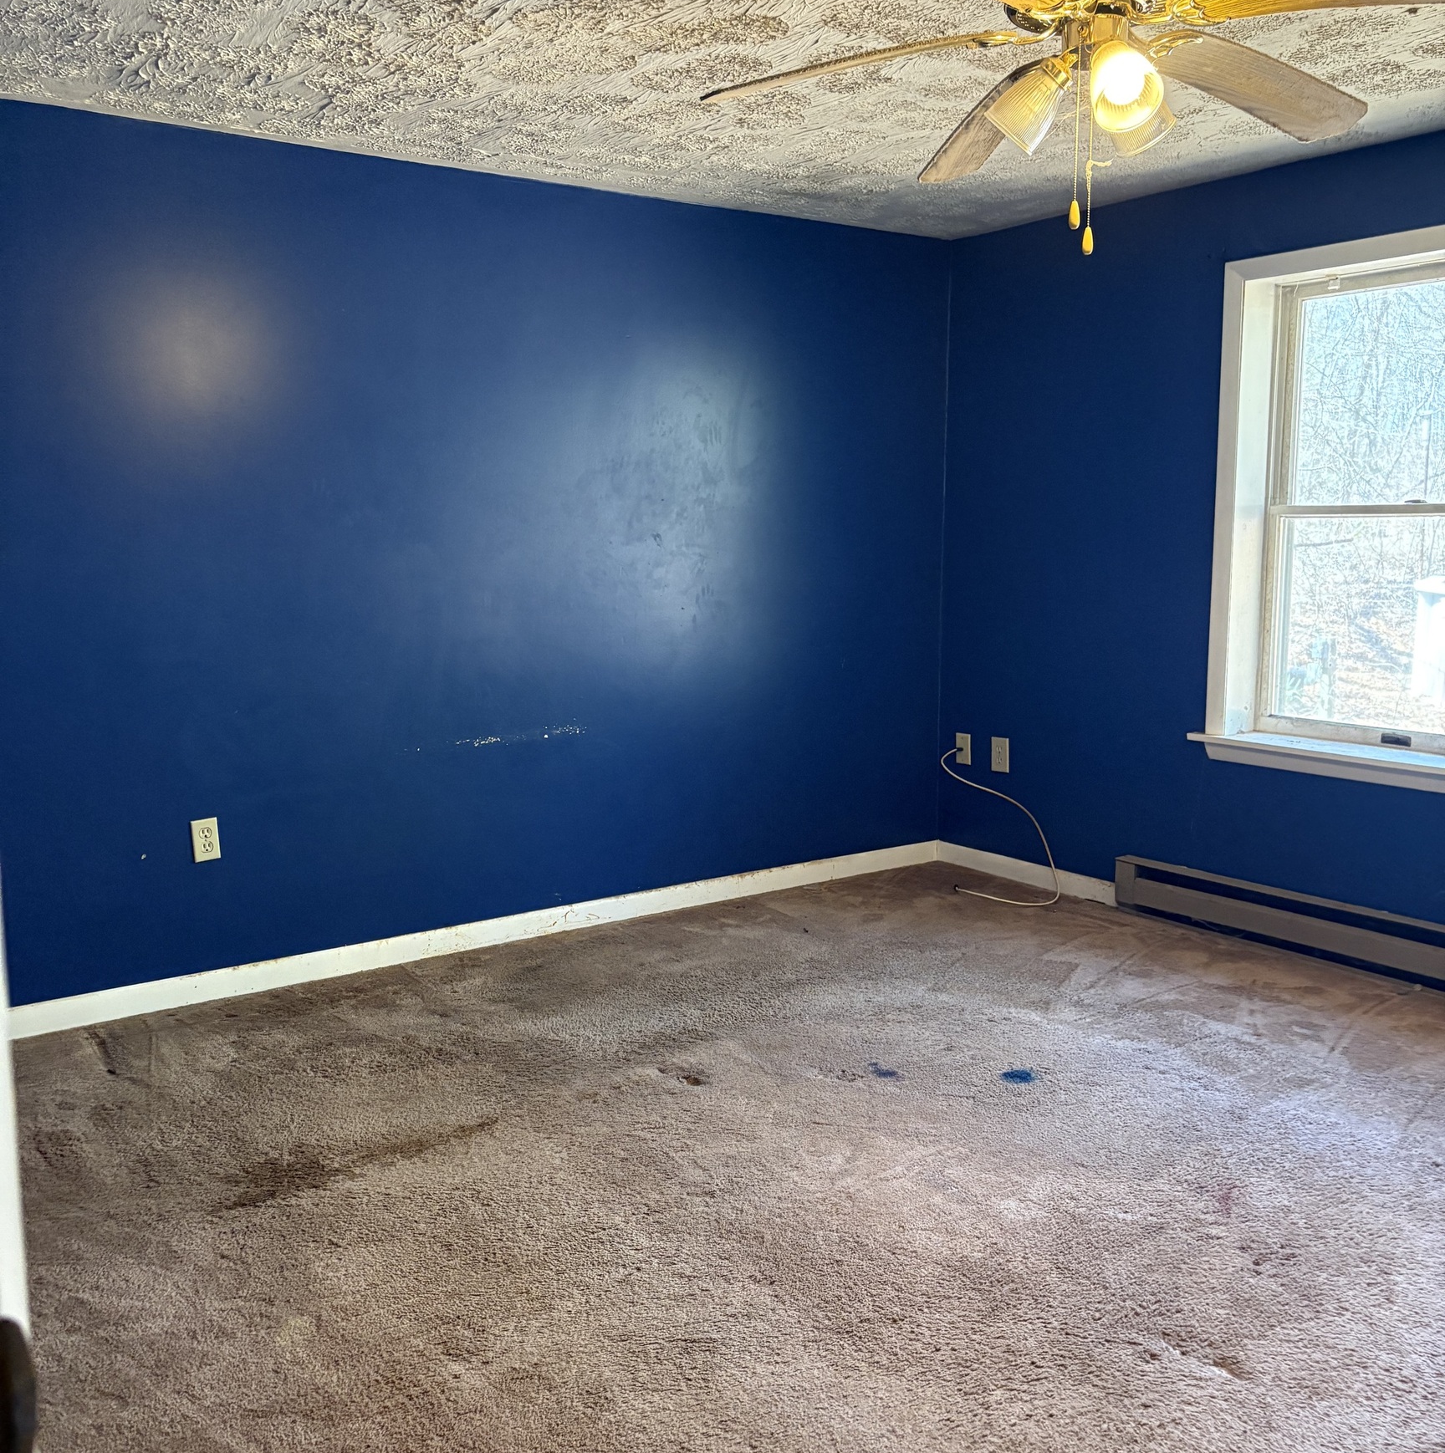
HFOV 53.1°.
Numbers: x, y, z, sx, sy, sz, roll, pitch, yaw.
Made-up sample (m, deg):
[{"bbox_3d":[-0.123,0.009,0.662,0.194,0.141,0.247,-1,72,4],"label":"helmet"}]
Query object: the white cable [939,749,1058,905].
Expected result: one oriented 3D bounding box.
[{"bbox_3d":[0.958,0.348,5.151,0.250,0.455,0.570,-6,10,-35],"label":"white cable"}]

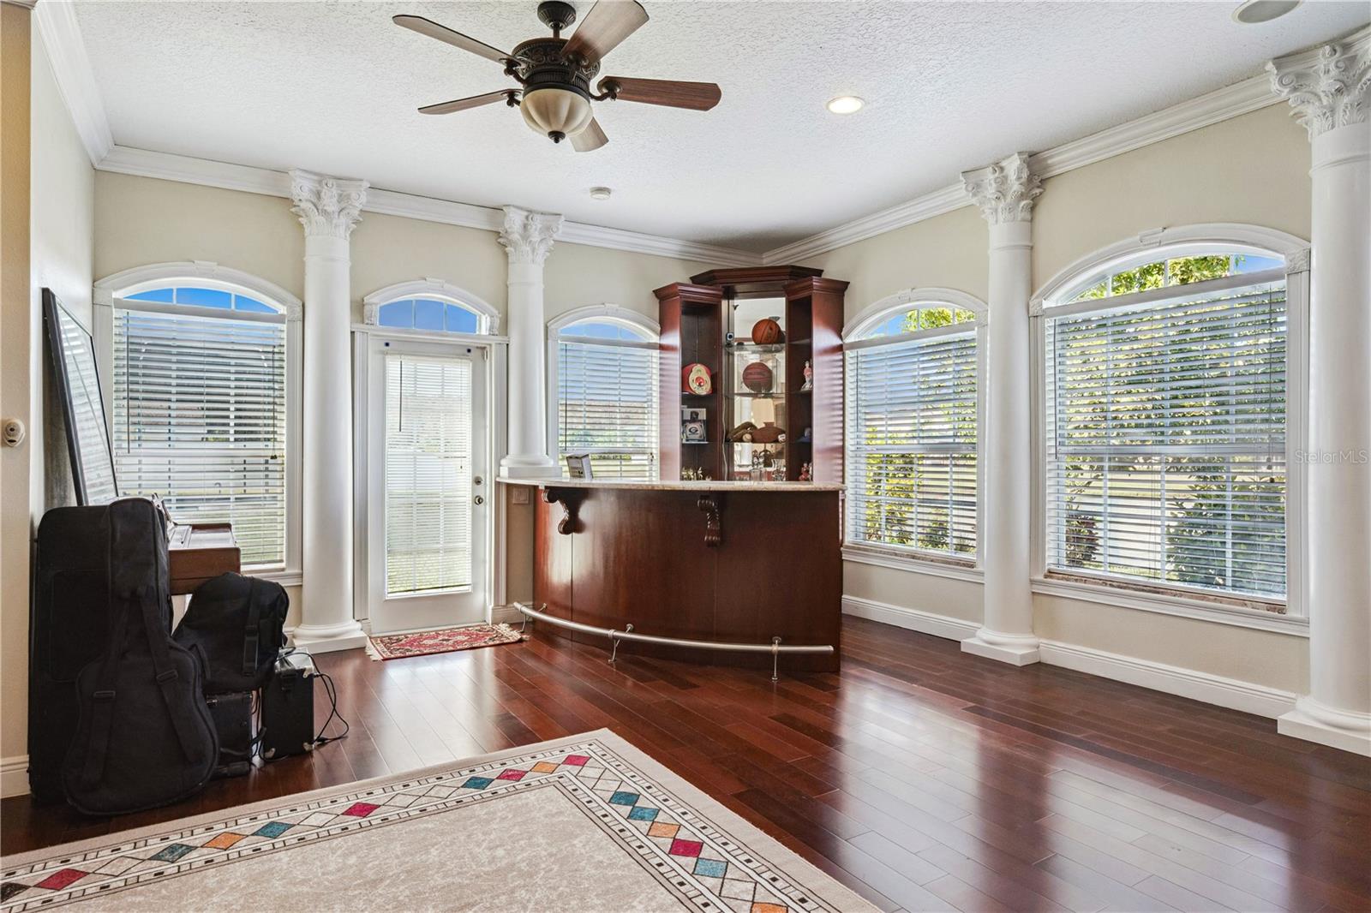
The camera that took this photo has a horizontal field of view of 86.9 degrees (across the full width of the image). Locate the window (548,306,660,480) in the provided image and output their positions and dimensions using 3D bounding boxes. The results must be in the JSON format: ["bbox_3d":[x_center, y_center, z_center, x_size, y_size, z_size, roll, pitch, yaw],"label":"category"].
[{"bbox_3d":[-0.606,-0.228,5.844,1.070,1.965,0.130,0,0,-30],"label":"window"}]

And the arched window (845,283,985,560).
[{"bbox_3d":[1.607,-0.223,5.190,0.130,1.955,1.315,0,0,-34],"label":"arched window"}]

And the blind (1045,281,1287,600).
[{"bbox_3d":[2.514,-0.085,3.856,0.060,1.540,1.160,0,0,-34],"label":"blind"}]

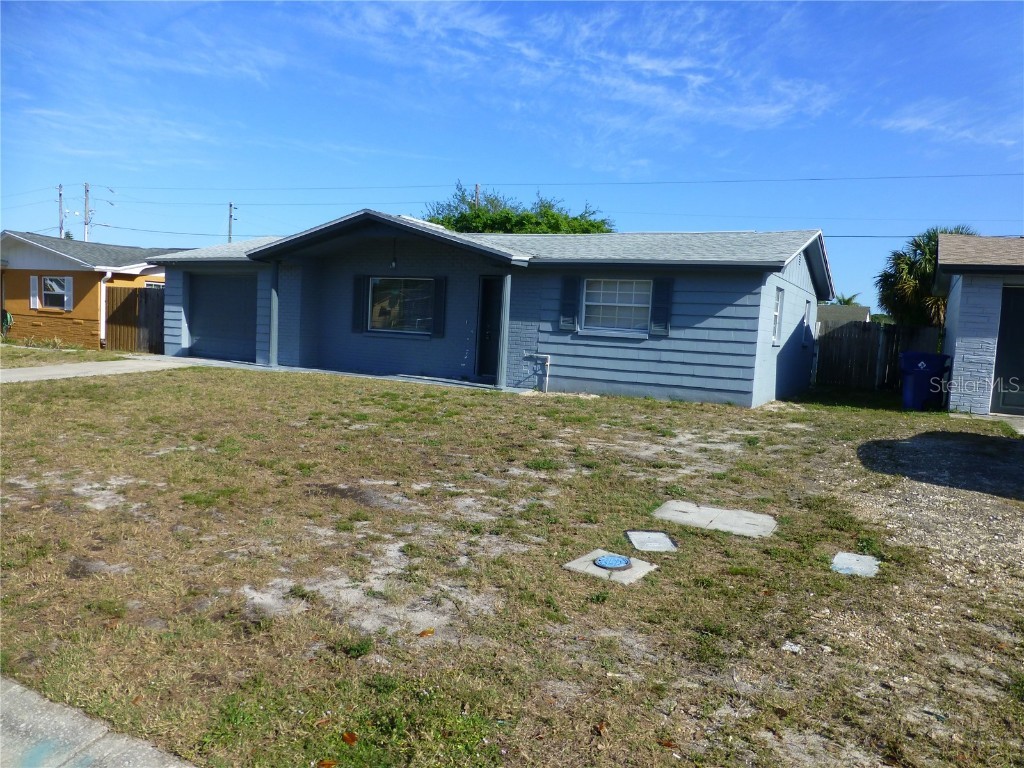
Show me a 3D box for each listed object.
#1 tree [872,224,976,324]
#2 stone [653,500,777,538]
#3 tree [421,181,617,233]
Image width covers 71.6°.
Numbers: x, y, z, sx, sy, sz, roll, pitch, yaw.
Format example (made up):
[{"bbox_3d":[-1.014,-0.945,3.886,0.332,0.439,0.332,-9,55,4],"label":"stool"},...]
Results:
[{"bbox_3d":[14.254,-2.871,24.737,3.100,5.155,3.100,5,6,28],"label":"tree"},{"bbox_3d":[1.589,1.067,5.568,0.870,0.060,0.550,6,6,33],"label":"stone"},{"bbox_3d":[0.175,-5.378,32.838,8.300,7.365,6.800,5,6,28],"label":"tree"}]

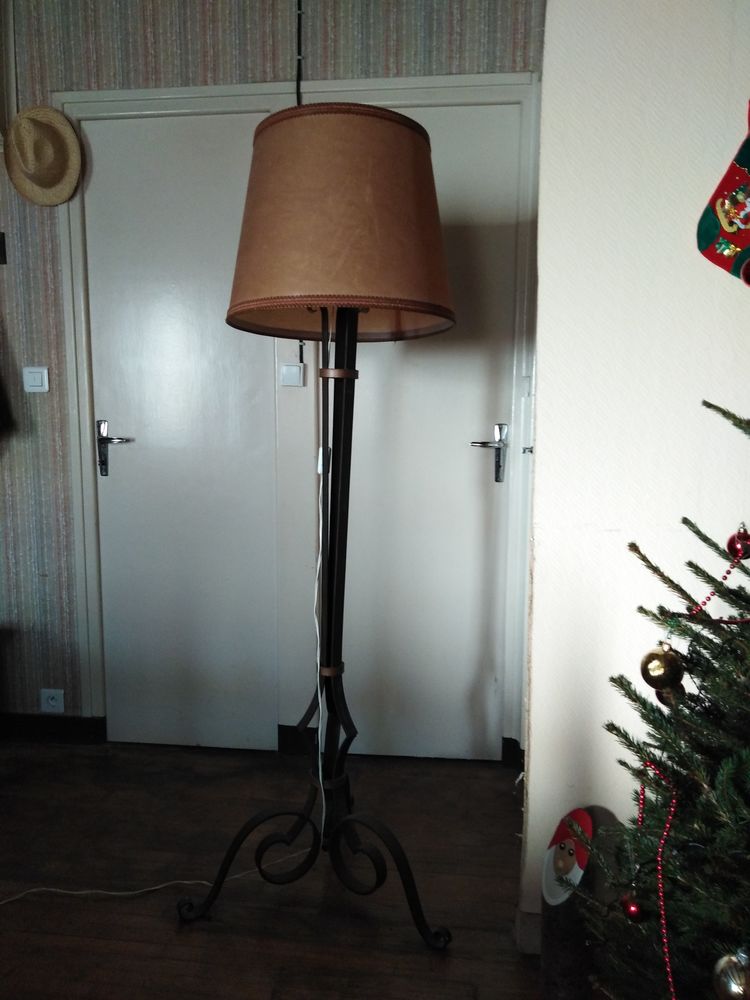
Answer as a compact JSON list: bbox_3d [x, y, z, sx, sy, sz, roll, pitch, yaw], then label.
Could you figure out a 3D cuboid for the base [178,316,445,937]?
[{"bbox_3d":[-0.117,0.236,1.807,0.610,1.400,0.550,1,7,6],"label":"base"}]

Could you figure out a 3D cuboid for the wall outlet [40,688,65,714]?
[{"bbox_3d":[-1.115,0.697,2.605,0.083,0.083,0.015,1,7,6],"label":"wall outlet"}]

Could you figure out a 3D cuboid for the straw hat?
[{"bbox_3d":[-1.038,-1.066,2.299,0.260,0.295,0.110,-6,9,2],"label":"straw hat"}]

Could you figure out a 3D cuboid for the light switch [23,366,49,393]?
[{"bbox_3d":[-1.112,-0.396,2.468,0.083,0.083,0.015,1,7,6],"label":"light switch"}]

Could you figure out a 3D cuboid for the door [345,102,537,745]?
[{"bbox_3d":[0.132,-0.168,2.389,0.650,2.060,0.050,1,7,6],"label":"door"}]

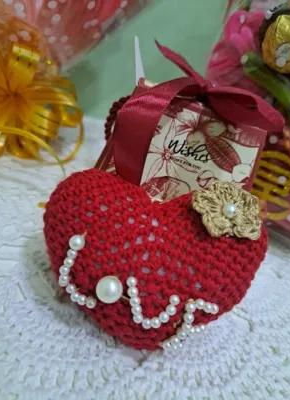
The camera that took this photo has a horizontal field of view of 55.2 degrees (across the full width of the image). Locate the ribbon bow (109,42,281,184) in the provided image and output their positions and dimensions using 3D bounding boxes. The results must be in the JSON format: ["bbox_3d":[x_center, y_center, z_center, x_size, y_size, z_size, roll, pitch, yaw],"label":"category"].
[{"bbox_3d":[0.035,-0.046,0.178,0.098,0.080,0.045,18,10,3],"label":"ribbon bow"}]

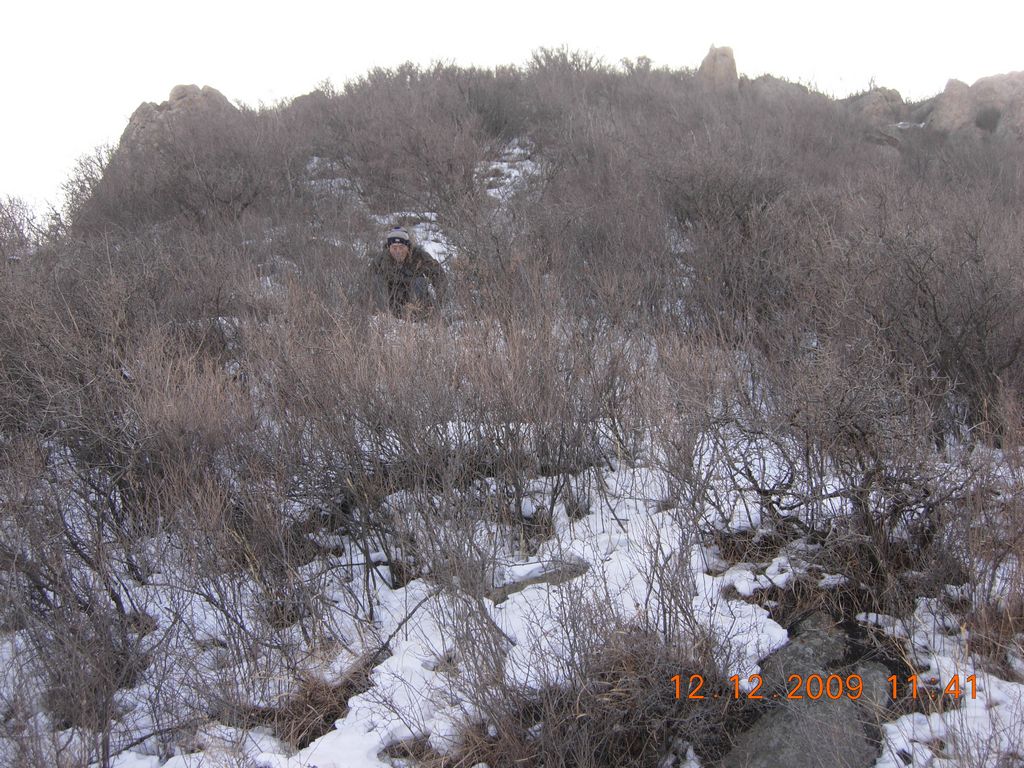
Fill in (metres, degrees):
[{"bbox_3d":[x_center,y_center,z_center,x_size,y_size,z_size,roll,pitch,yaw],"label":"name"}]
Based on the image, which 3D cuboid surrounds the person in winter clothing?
[{"bbox_3d":[-0.883,-0.935,10.400,0.650,0.860,0.680,0,-5,-2],"label":"person in winter clothing"}]

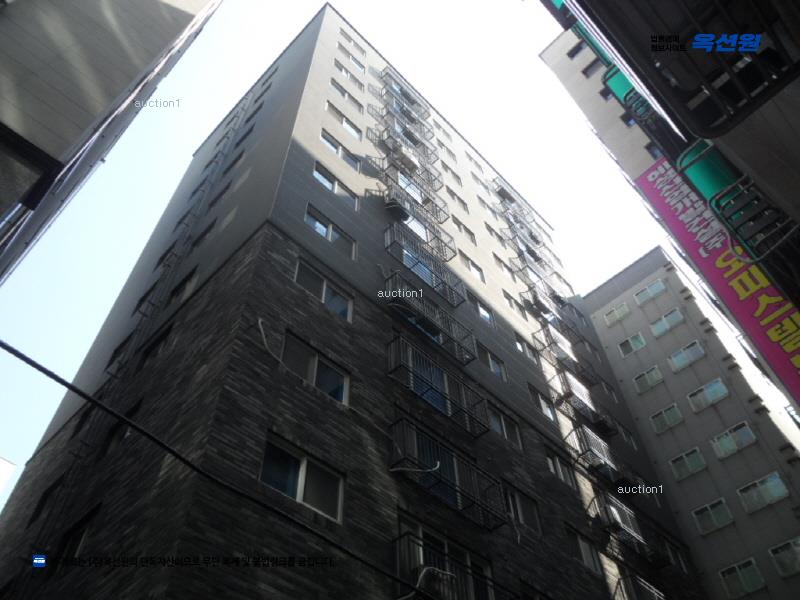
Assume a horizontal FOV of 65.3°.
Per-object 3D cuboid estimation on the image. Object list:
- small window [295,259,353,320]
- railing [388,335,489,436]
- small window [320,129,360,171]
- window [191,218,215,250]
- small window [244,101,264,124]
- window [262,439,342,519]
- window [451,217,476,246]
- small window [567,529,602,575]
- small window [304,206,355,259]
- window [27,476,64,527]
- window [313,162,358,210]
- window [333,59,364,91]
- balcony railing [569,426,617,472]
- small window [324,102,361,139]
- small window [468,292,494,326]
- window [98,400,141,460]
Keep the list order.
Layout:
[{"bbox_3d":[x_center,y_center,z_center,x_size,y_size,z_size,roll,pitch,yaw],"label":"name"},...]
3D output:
[{"bbox_3d":[-1.885,-0.196,15.521,1.844,1.031,0.160,38,-63,-26],"label":"small window"},{"bbox_3d":[1.029,2.328,16.404,0.520,1.148,3.340,-39,-61,24],"label":"railing"},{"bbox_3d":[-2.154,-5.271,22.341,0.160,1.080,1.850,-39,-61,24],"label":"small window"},{"bbox_3d":[-6.468,-2.006,20.674,1.316,1.036,0.150,-39,-61,24],"label":"window"},{"bbox_3d":[-6.844,-8.768,29.699,1.316,1.036,0.150,-39,-61,24],"label":"small window"},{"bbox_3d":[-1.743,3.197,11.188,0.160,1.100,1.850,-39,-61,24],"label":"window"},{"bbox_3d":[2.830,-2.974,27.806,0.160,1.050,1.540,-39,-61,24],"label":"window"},{"bbox_3d":[5.222,7.103,17.848,0.180,1.006,1.493,-39,-61,24],"label":"small window"},{"bbox_3d":[-1.981,-1.869,17.681,0.150,1.036,1.814,-39,-61,24],"label":"small window"},{"bbox_3d":[-8.894,5.120,15.852,1.224,1.070,0.180,-39,-61,24],"label":"window"},{"bbox_3d":[-2.077,-3.585,20.094,0.180,1.013,1.836,-39,-61,24],"label":"window"},{"bbox_3d":[-2.386,-10.330,28.912,1.844,1.031,0.160,38,-63,-26],"label":"window"},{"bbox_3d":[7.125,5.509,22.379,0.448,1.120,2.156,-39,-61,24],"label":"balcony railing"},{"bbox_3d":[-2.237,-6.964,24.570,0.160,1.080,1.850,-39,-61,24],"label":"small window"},{"bbox_3d":[2.958,0.397,23.303,0.180,1.006,1.510,-39,-61,24],"label":"small window"},{"bbox_3d":[-6.221,2.968,14.083,1.316,1.036,0.150,-39,-61,24],"label":"window"}]

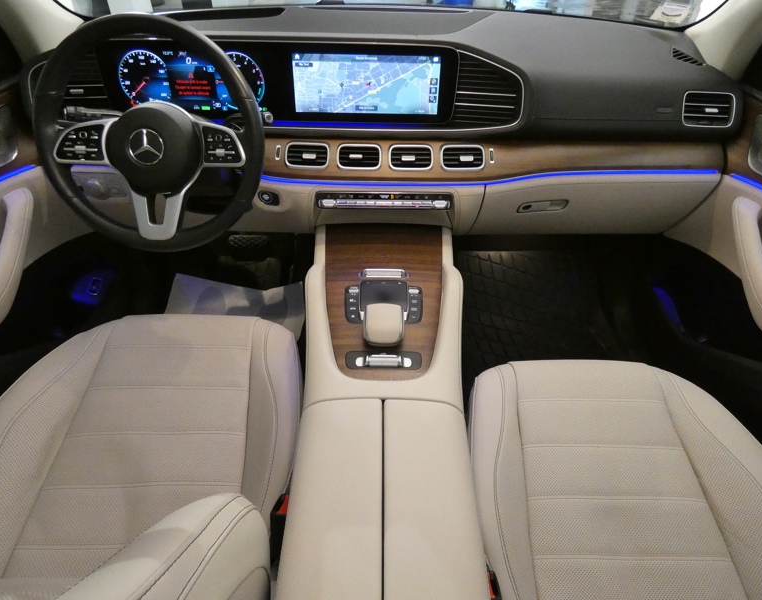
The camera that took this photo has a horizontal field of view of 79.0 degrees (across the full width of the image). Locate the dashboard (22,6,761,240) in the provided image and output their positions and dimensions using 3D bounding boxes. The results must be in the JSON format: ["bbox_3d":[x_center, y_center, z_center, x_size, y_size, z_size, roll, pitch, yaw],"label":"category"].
[{"bbox_3d":[-0.001,-0.443,1.139,1.500,0.440,0.480,0,38,0],"label":"dashboard"}]

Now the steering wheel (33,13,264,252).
[{"bbox_3d":[-0.387,-0.272,0.796,0.378,0.378,0.100,0,16,-1],"label":"steering wheel"}]

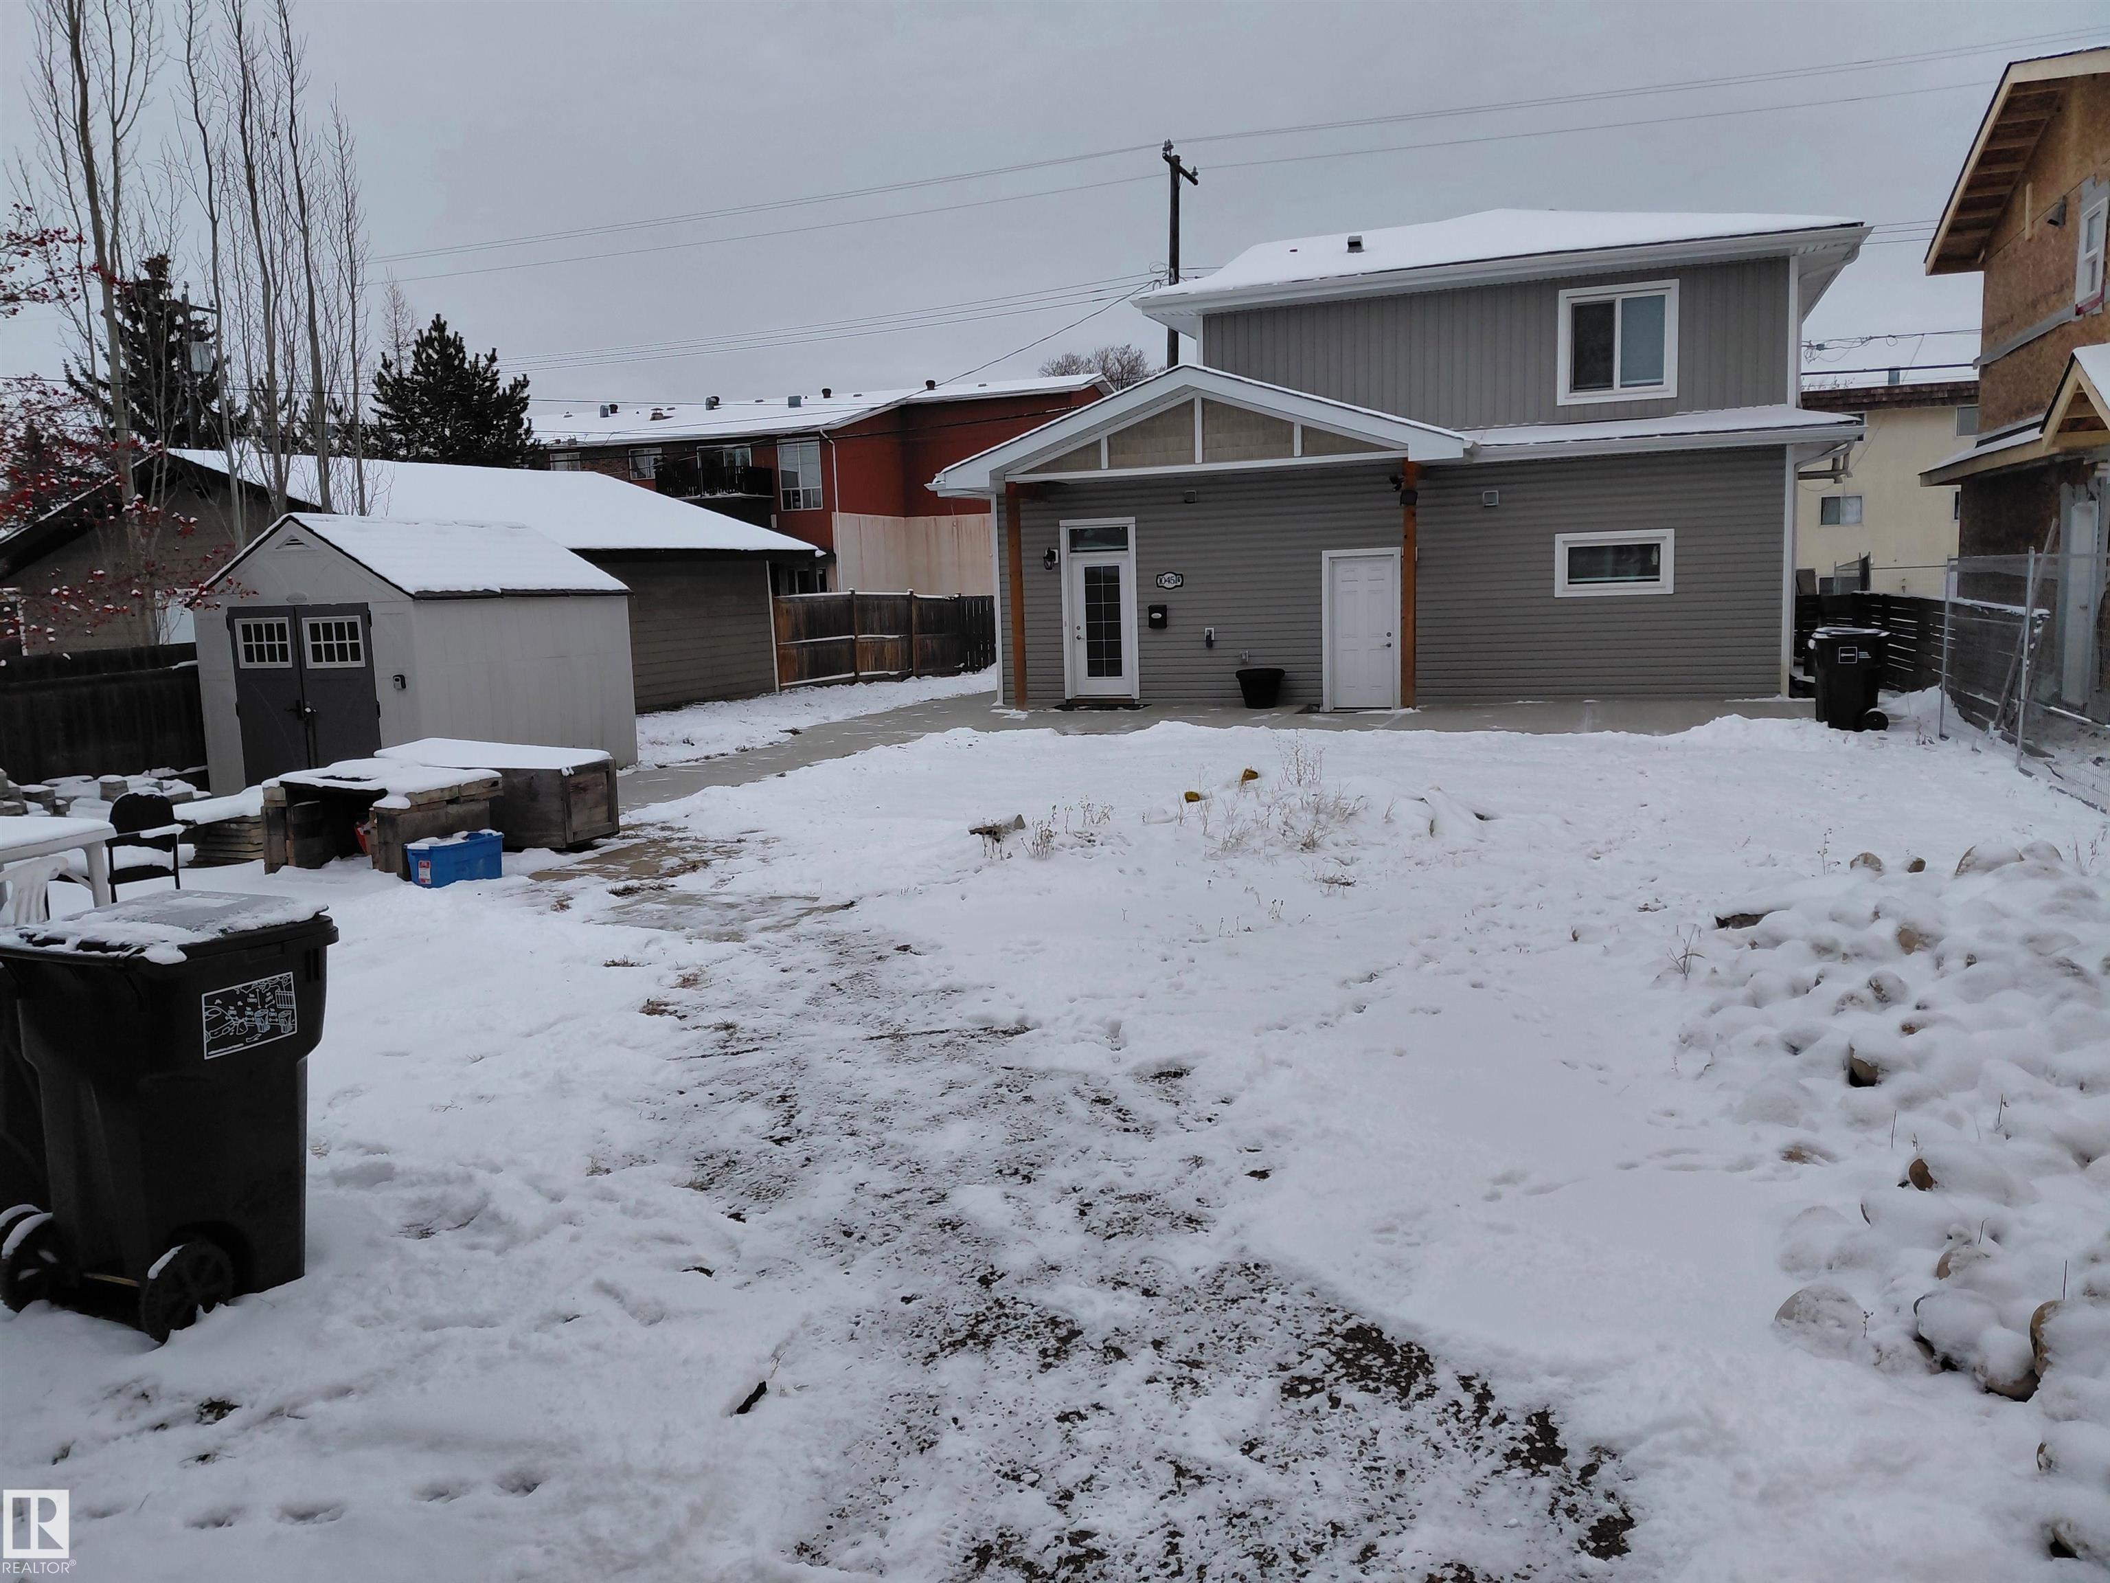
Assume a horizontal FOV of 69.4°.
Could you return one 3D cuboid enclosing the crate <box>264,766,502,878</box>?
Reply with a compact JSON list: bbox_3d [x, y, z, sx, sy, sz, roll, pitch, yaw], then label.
[{"bbox_3d":[-4.540,0.218,10.351,1.262,0.601,0.857,1,8,22],"label":"crate"}]

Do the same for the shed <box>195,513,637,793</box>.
[{"bbox_3d":[-6.172,-1.344,15.046,2.604,2.579,3.139,1,7,20],"label":"shed"}]

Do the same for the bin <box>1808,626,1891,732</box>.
[{"bbox_3d":[8.315,-1.184,15.982,0.700,1.060,0.560,0,7,15],"label":"bin"}]

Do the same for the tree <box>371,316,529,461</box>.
[{"bbox_3d":[-15.114,-7.353,38.562,4.600,9.170,4.600,-2,7,0],"label":"tree"}]

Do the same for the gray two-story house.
[{"bbox_3d":[5.357,-5.262,23.867,11.800,7.260,9.100,1,7,20],"label":"gray two-story house"}]

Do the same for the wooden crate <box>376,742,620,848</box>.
[{"bbox_3d":[-4.229,0.031,11.679,1.762,0.627,0.720,1,8,22],"label":"wooden crate"}]

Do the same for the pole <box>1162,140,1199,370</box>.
[{"bbox_3d":[2.713,-8.002,32.109,0.320,10.817,2.200,1,8,22],"label":"pole"}]

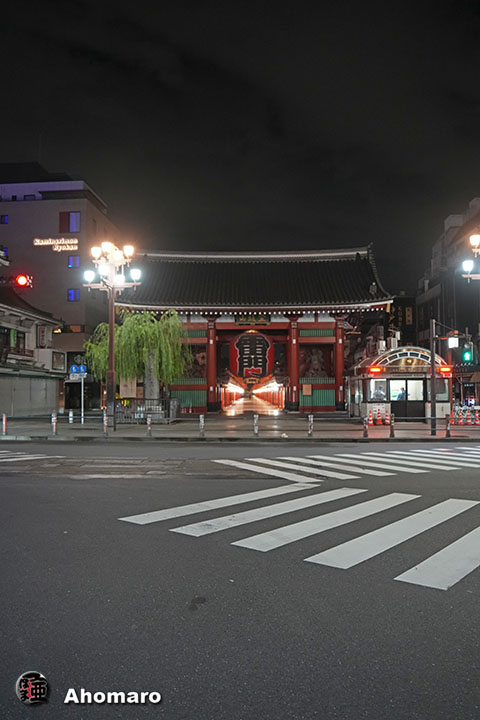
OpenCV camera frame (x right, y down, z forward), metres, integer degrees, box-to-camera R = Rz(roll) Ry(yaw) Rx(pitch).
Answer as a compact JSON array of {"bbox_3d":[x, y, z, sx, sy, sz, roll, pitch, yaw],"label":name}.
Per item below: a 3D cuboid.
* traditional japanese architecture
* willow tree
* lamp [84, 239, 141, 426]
[{"bbox_3d":[0.906,-1.962,42.483,17.300,11.900,11.200,0,-3,1],"label":"traditional japanese architecture"},{"bbox_3d":[-5.601,0.270,33.038,5.700,6.020,5.300,0,-3,0],"label":"willow tree"},{"bbox_3d":[-5.217,-0.990,24.597,2.500,7.730,2.500,0,-3,0],"label":"lamp"}]

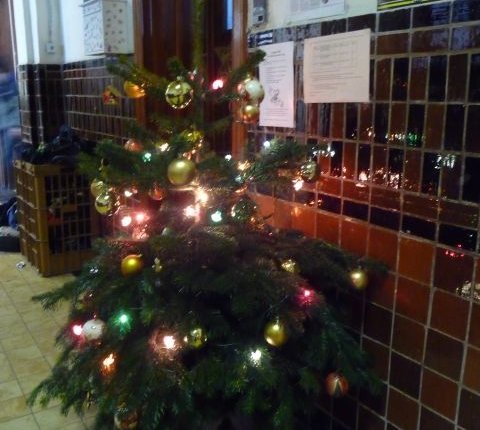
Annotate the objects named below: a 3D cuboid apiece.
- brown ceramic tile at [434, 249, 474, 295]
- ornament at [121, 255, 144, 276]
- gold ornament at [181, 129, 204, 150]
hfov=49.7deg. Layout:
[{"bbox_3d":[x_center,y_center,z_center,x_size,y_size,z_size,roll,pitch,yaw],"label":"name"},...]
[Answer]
[{"bbox_3d":[0.578,0.151,1.394,0.012,0.127,0.116,-9,16,-32],"label":"brown ceramic tile"},{"bbox_3d":[-0.297,0.138,1.430,0.062,0.064,0.062,0,13,0],"label":"ornament"},{"bbox_3d":[-0.136,-0.213,1.480,0.062,0.067,0.062,-1,14,-5],"label":"gold ornament"}]

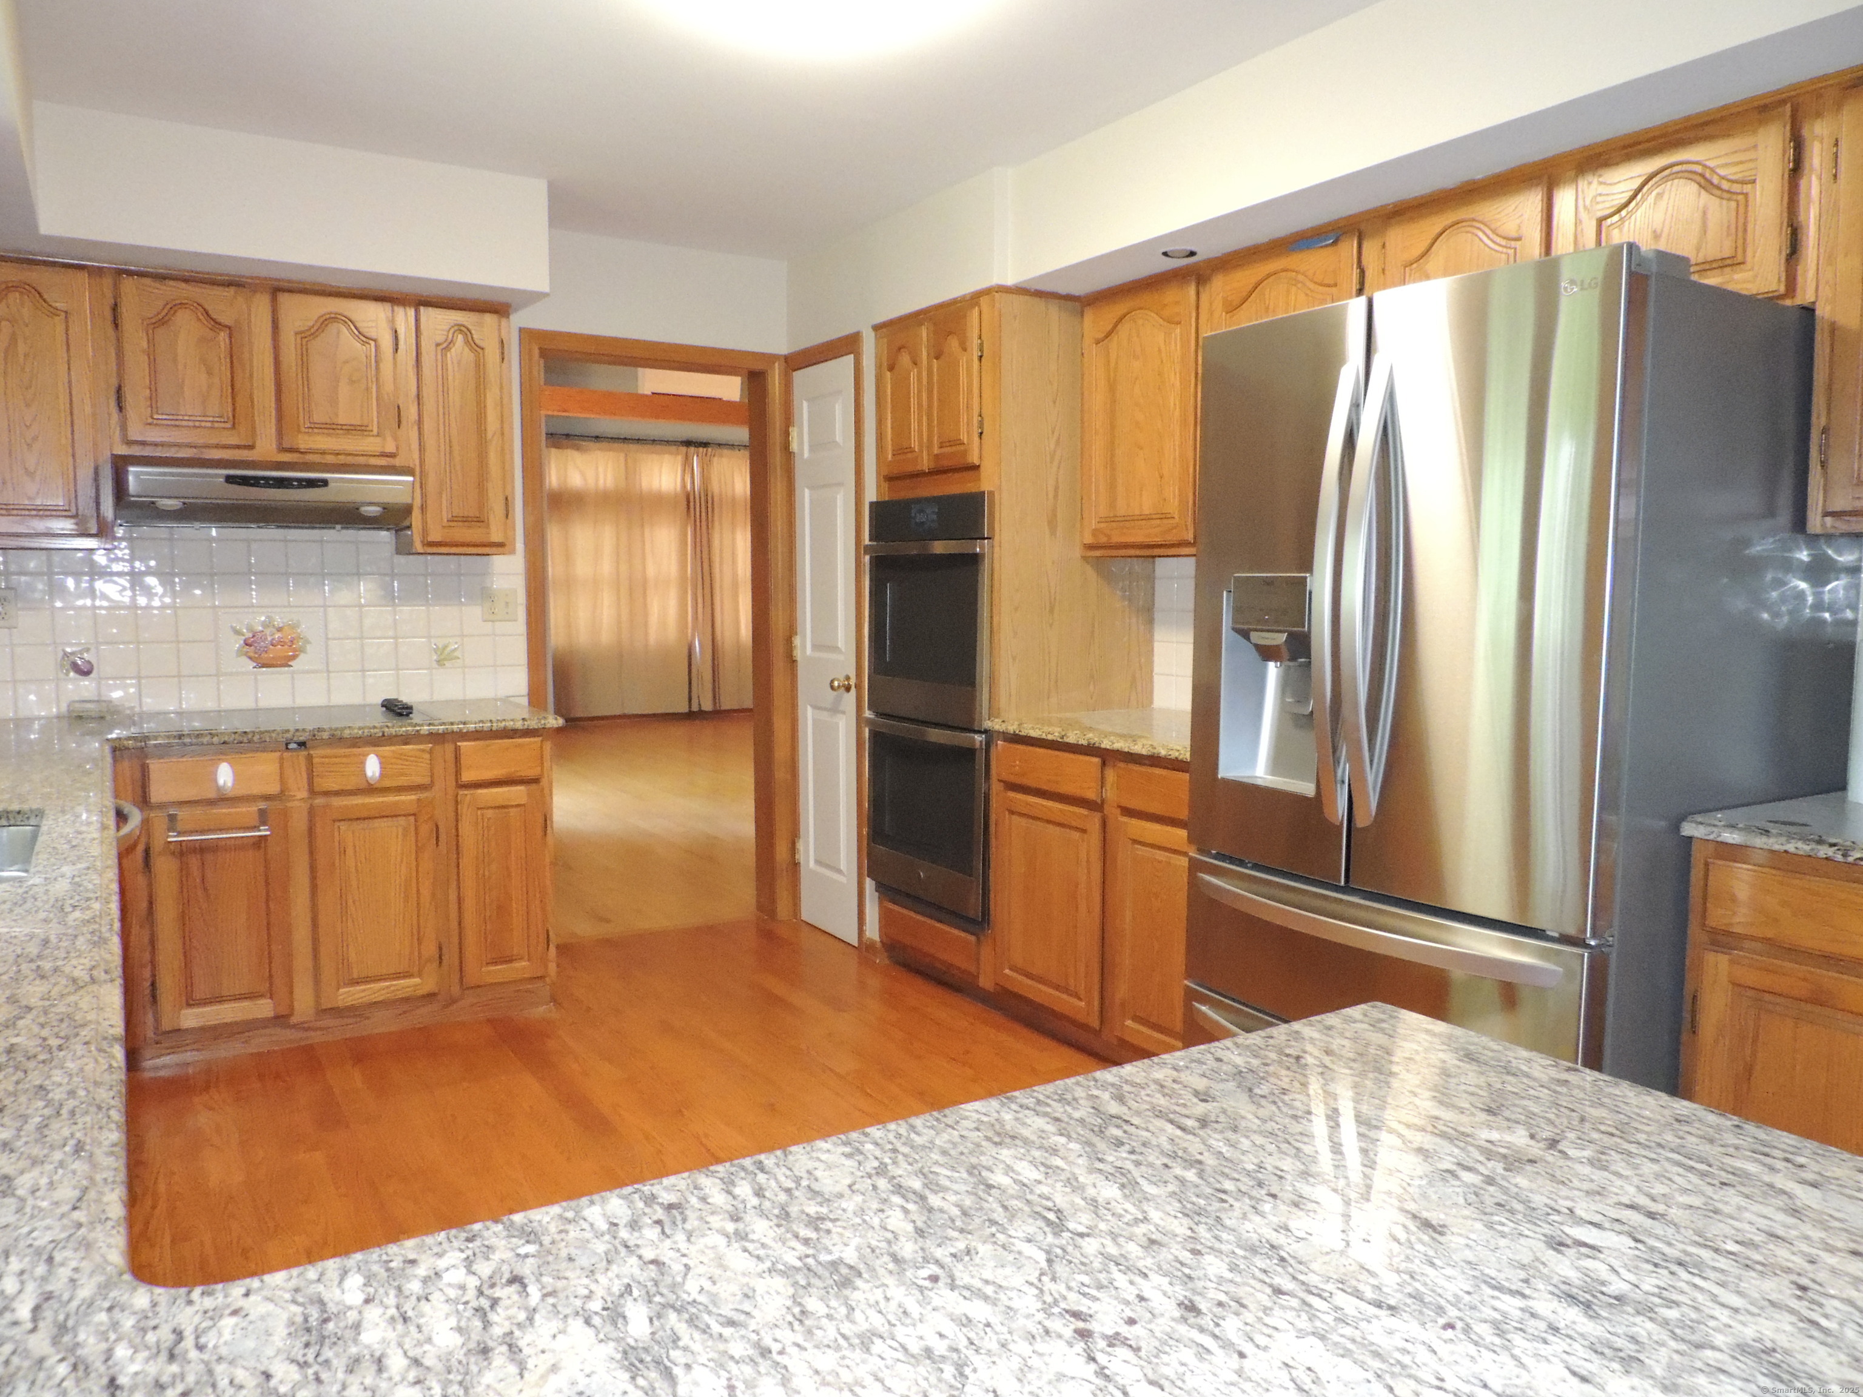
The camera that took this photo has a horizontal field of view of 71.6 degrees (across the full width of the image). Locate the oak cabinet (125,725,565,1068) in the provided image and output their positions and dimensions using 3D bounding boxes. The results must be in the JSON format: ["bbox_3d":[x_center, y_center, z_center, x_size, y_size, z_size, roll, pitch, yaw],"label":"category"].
[{"bbox_3d":[-1.746,0.510,3.875,1.079,0.867,0.605,-3,6,-29],"label":"oak cabinet"}]

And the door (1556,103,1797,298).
[{"bbox_3d":[1.350,-0.863,2.365,0.025,0.319,0.405,-3,6,-32],"label":"door"}]

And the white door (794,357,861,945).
[{"bbox_3d":[-0.373,-0.171,4.717,0.040,2.066,0.454,-3,6,-32],"label":"white door"}]

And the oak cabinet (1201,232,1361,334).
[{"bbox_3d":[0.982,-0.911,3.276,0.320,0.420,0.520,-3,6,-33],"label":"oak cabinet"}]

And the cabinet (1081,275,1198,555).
[{"bbox_3d":[0.692,-0.786,3.690,0.318,0.756,0.479,-3,6,-32],"label":"cabinet"}]

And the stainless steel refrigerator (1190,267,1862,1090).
[{"bbox_3d":[1.108,0.160,2.601,0.842,1.799,0.902,-3,6,-32],"label":"stainless steel refrigerator"}]

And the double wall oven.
[{"bbox_3d":[0.204,0.005,4.145,0.635,1.264,0.691,-3,6,-32],"label":"double wall oven"}]

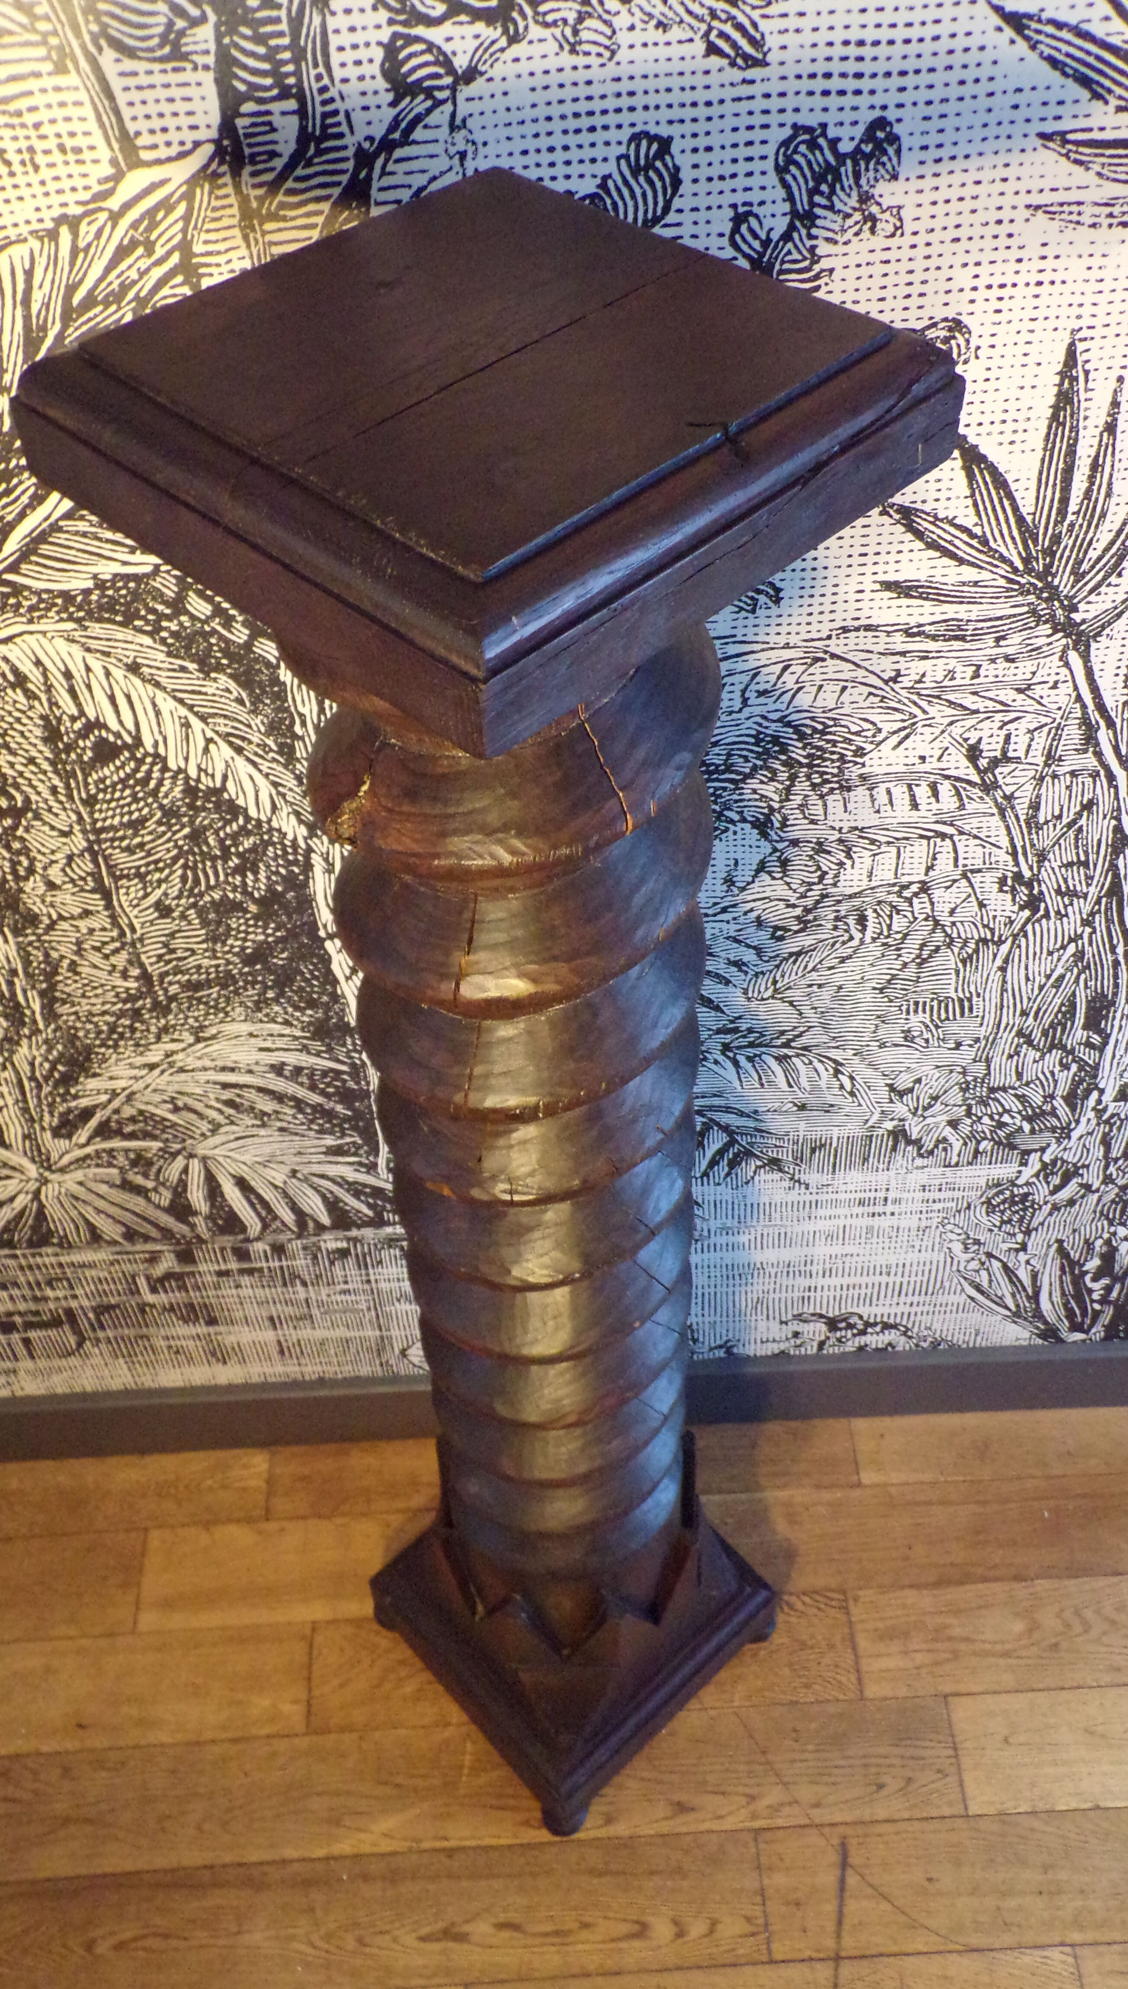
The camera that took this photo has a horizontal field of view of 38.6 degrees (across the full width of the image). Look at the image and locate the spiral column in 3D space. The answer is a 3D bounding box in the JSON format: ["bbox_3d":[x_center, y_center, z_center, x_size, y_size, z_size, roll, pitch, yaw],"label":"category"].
[{"bbox_3d":[-0.009,0.203,1.107,0.260,1.279,0.260,-37,58,-27],"label":"spiral column"}]

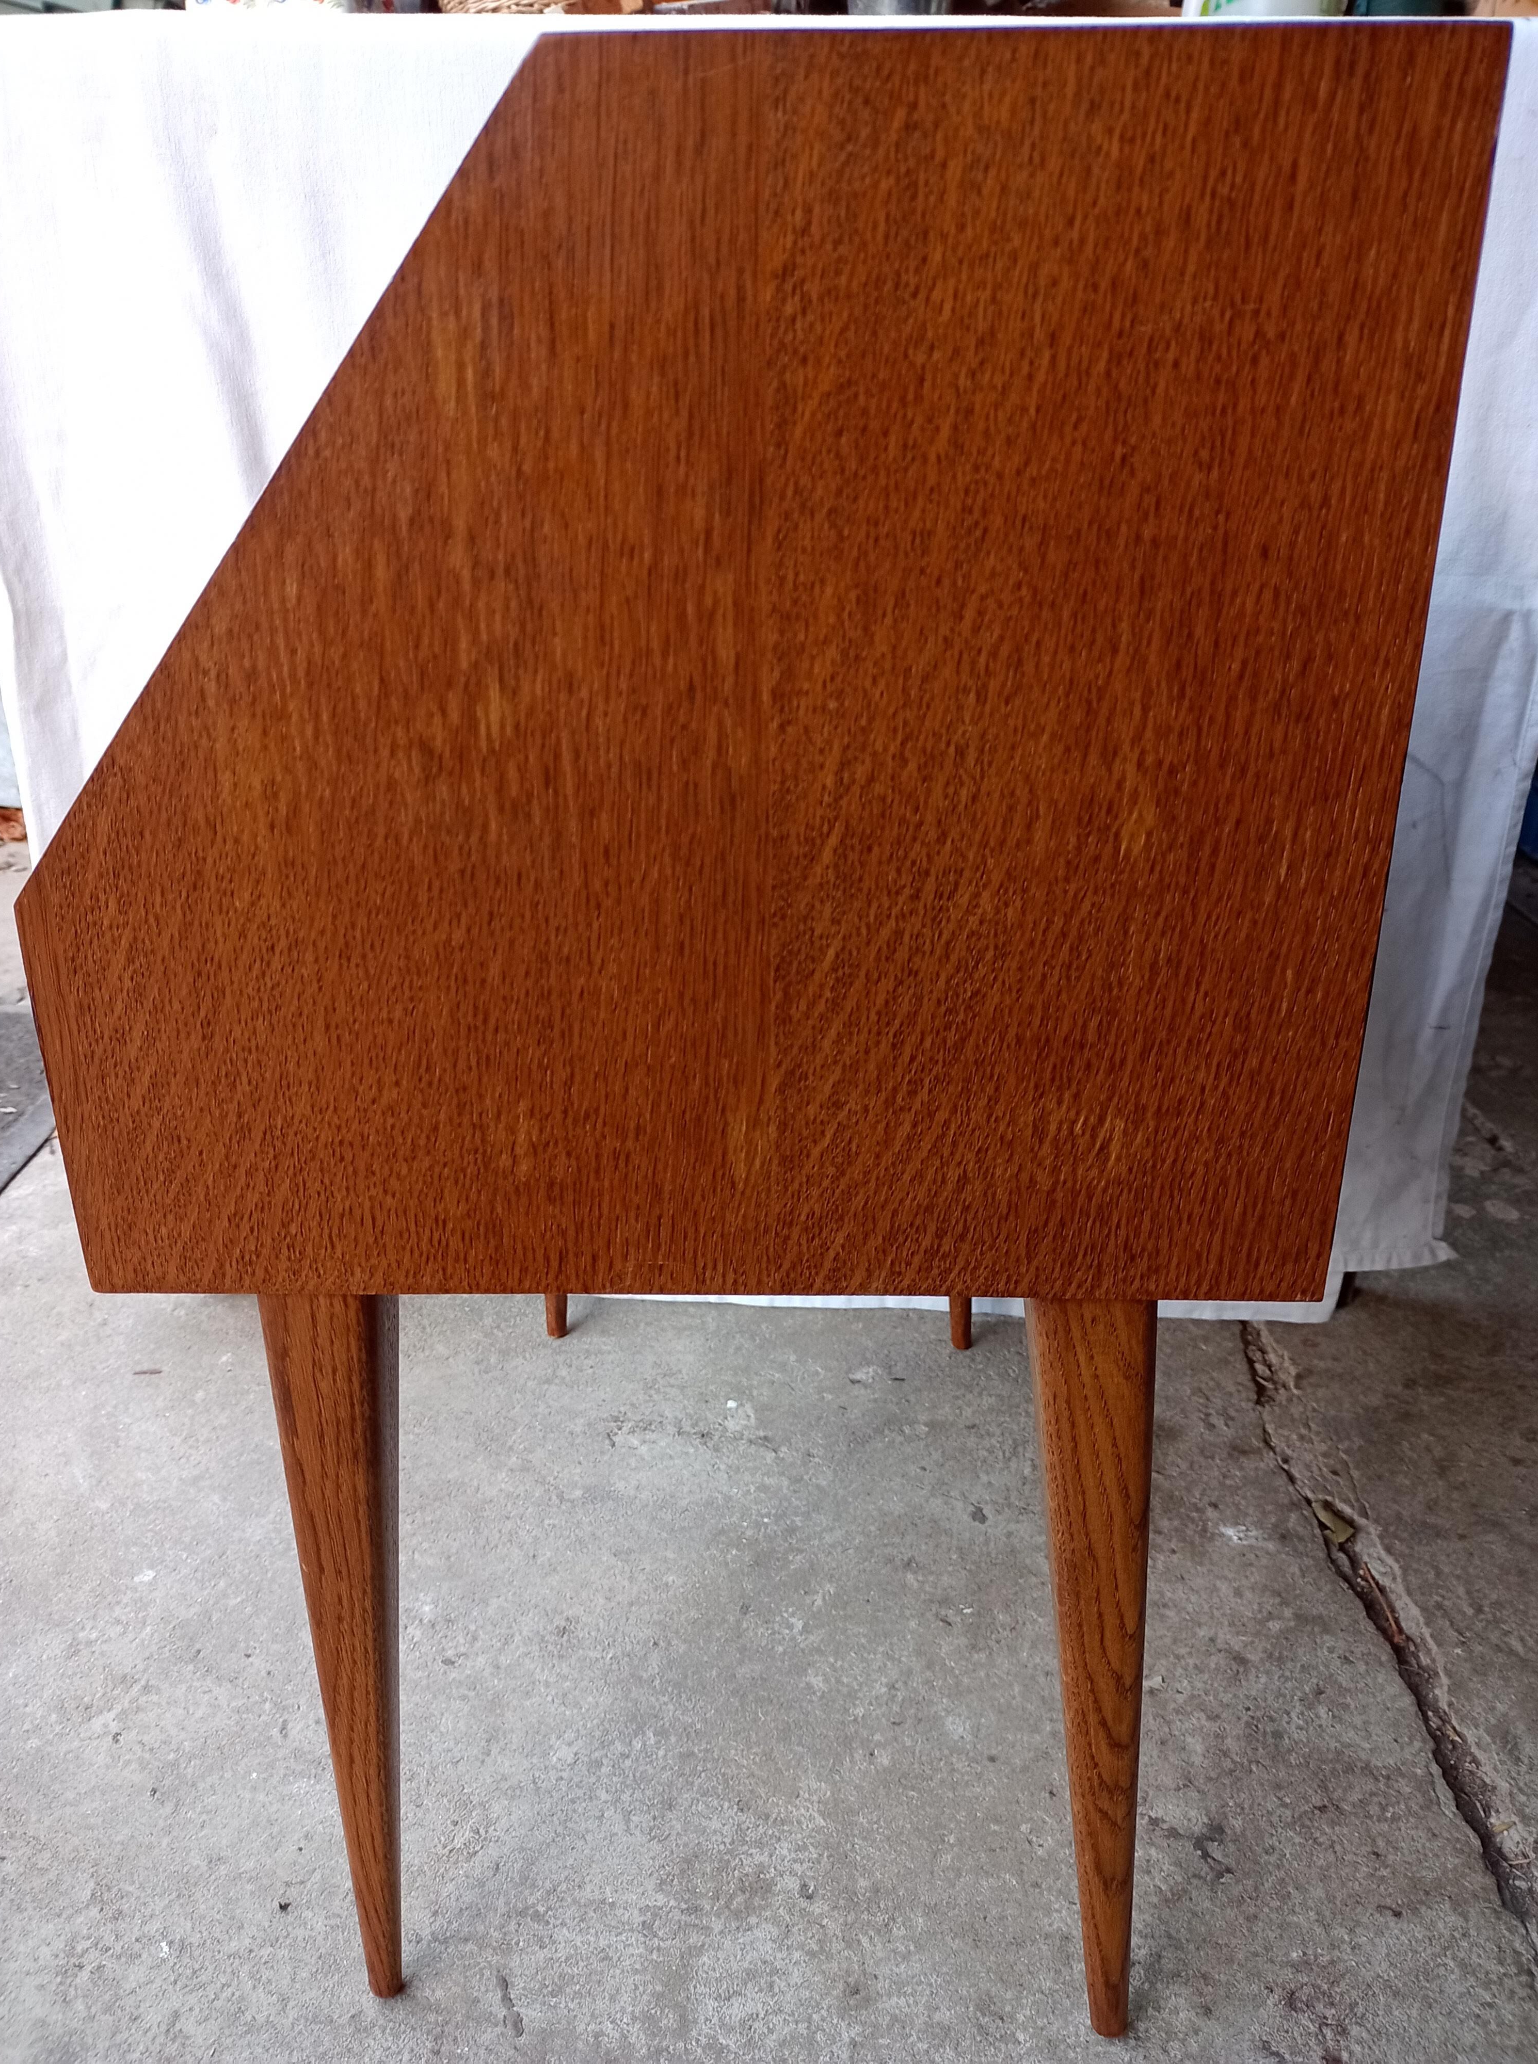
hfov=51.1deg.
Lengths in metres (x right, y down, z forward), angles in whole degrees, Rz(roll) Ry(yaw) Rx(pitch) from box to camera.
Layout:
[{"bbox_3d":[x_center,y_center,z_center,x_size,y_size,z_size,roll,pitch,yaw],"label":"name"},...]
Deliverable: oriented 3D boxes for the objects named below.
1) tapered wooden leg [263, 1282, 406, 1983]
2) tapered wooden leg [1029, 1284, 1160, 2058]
[{"bbox_3d":[-0.177,0.264,0.693,0.056,0.394,0.056,1,19,1],"label":"tapered wooden leg"},{"bbox_3d":[0.140,0.269,0.682,0.056,0.396,0.056,-4,17,3],"label":"tapered wooden leg"}]

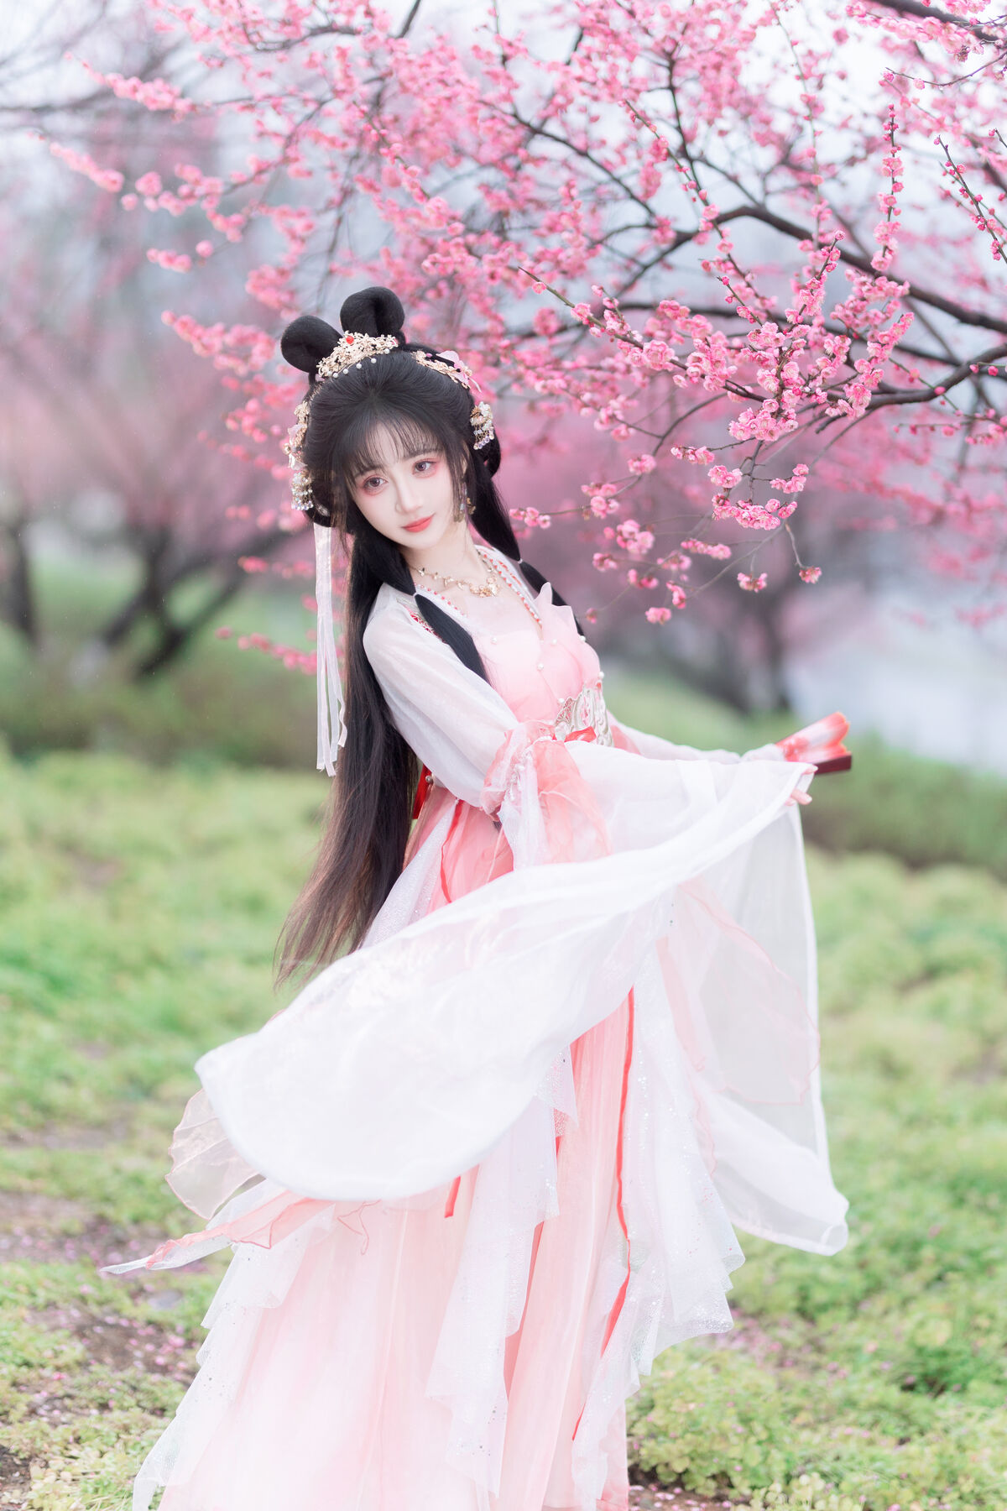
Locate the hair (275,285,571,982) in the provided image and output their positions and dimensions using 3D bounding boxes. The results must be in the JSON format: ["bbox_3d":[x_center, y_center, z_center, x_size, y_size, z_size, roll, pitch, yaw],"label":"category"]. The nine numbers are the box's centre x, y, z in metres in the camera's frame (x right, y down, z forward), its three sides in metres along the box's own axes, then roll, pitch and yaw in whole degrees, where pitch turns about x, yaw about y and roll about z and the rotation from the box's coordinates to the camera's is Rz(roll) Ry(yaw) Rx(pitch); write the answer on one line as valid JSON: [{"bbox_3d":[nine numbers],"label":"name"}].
[{"bbox_3d":[-0.092,-0.149,4.400,0.330,0.860,0.340,-1,3,-27],"label":"hair"}]

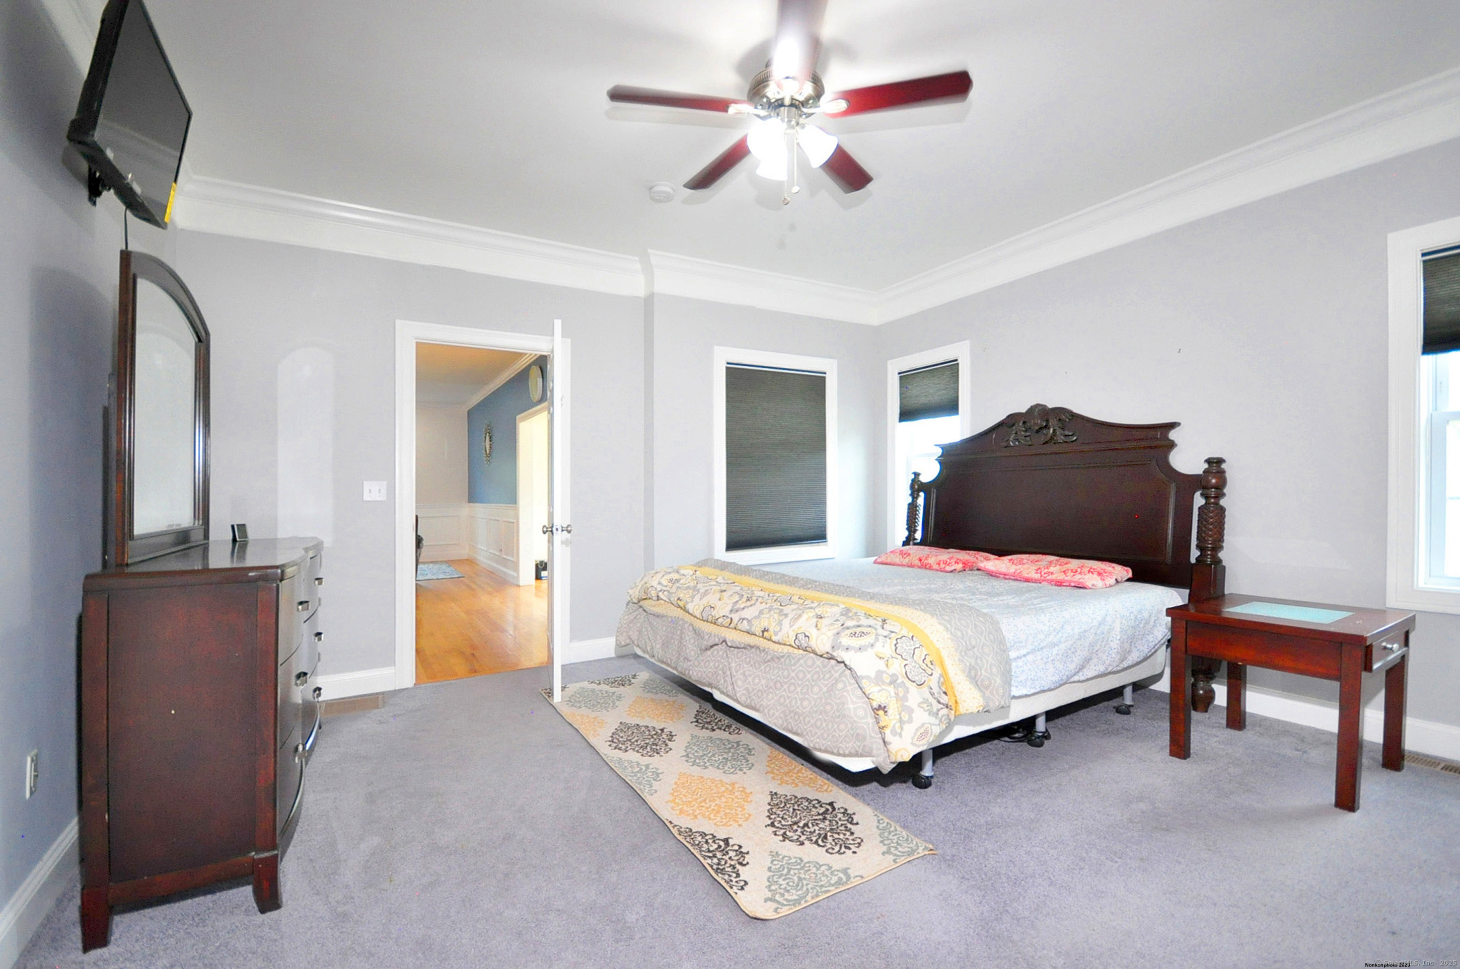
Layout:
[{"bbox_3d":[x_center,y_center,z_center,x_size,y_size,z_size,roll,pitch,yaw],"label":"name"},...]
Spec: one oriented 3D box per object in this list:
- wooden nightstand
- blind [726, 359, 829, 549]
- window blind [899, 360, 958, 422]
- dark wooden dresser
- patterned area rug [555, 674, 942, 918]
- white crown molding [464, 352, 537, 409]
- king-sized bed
[{"bbox_3d":[2.303,0.844,2.511,0.645,0.630,0.585,0,0,-35],"label":"wooden nightstand"},{"bbox_3d":[0.387,-0.211,4.801,0.951,1.385,0.050,0,0,-29],"label":"blind"},{"bbox_3d":[1.605,-0.739,4.950,0.050,0.428,0.624,0,0,-29],"label":"window blind"},{"bbox_3d":[-1.753,0.705,2.191,0.465,0.945,1.370,0,0,-29],"label":"dark wooden dresser"},{"bbox_3d":[-0.208,1.163,2.688,0.660,0.012,2.160,0,0,-32],"label":"patterned area rug"},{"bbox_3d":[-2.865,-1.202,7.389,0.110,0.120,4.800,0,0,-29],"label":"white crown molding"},{"bbox_3d":[0.949,0.332,3.384,2.400,1.660,2.150,0,0,-29],"label":"king-sized bed"}]

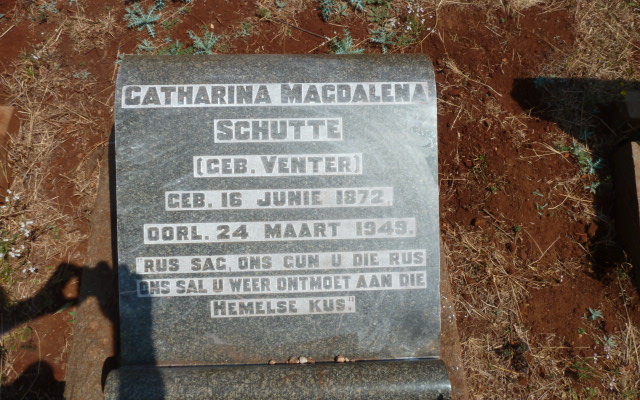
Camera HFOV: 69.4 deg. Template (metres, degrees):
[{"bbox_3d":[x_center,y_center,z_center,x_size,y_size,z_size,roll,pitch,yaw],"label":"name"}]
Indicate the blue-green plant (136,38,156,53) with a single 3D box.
[{"bbox_3d":[-0.693,-0.615,1.845,0.080,0.035,0.065,0,65,0],"label":"blue-green plant"}]

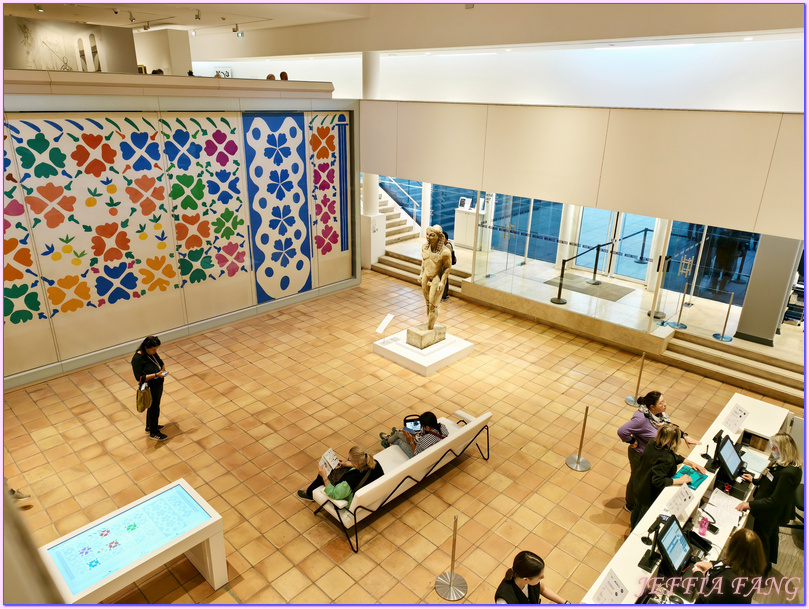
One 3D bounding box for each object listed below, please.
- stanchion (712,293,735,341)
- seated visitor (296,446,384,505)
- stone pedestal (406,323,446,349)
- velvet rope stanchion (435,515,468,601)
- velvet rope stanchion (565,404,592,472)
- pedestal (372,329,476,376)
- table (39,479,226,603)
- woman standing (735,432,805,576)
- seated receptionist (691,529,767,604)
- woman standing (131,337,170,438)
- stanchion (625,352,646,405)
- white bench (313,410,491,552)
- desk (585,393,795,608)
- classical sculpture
[{"bbox_3d":[6.238,0.222,10.372,0.340,0.950,0.340,19,27,39],"label":"stanchion"},{"bbox_3d":[-0.765,1.980,6.321,1.100,1.100,0.520,14,25,30],"label":"seated visitor"},{"bbox_3d":[0.446,0.602,10.721,0.410,0.290,0.710,19,27,39],"label":"stone pedestal"},{"bbox_3d":[0.496,2.470,5.370,0.335,0.935,0.335,1,21,0],"label":"velvet rope stanchion"},{"bbox_3d":[2.420,1.772,7.287,0.335,0.935,0.335,20,28,39],"label":"velvet rope stanchion"},{"bbox_3d":[0.386,0.870,10.695,1.410,0.200,1.420,19,27,39],"label":"pedestal"},{"bbox_3d":[-2.528,2.525,5.171,0.823,0.838,1.339,20,28,39],"label":"table"},{"bbox_3d":[3.873,2.049,5.724,0.600,1.620,0.620,14,25,30],"label":"woman standing"},{"bbox_3d":[2.828,2.538,4.815,0.520,1.320,0.680,-17,28,-39],"label":"seated receptionist"},{"bbox_3d":[-3.645,1.193,7.665,0.540,1.580,0.500,2,21,2],"label":"woman standing"},{"bbox_3d":[3.890,1.200,8.848,0.335,0.935,0.335,20,28,39],"label":"stanchion"},{"bbox_3d":[0.041,1.988,6.821,2.420,0.760,0.840,-19,29,-41],"label":"white bench"},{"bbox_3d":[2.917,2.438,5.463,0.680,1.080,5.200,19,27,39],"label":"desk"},{"bbox_3d":[0.556,-0.512,10.351,0.600,2.060,0.520,19,27,39],"label":"classical sculpture"}]

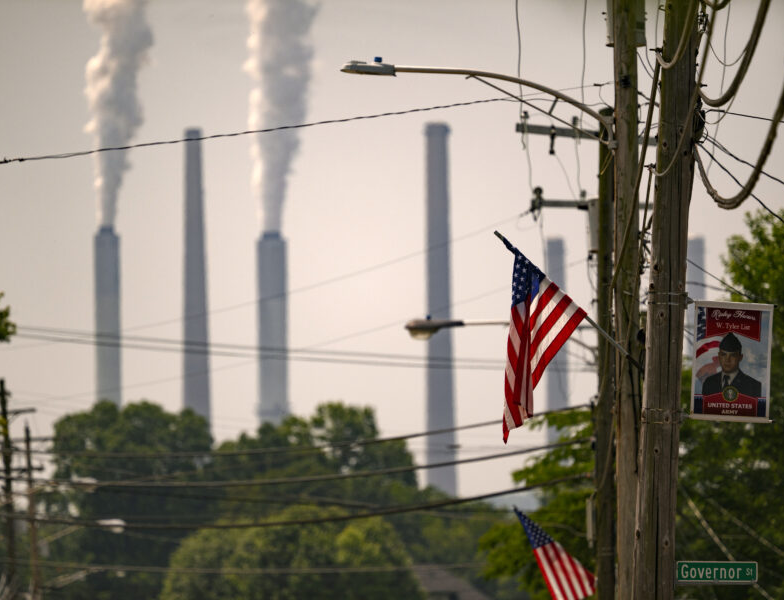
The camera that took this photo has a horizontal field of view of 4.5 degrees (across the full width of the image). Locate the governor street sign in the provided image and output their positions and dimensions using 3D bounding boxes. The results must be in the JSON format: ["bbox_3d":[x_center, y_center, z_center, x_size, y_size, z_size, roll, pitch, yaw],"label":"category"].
[{"bbox_3d":[2.527,2.112,77.500,0.625,0.165,0.020,1,-2,0],"label":"governor street sign"}]

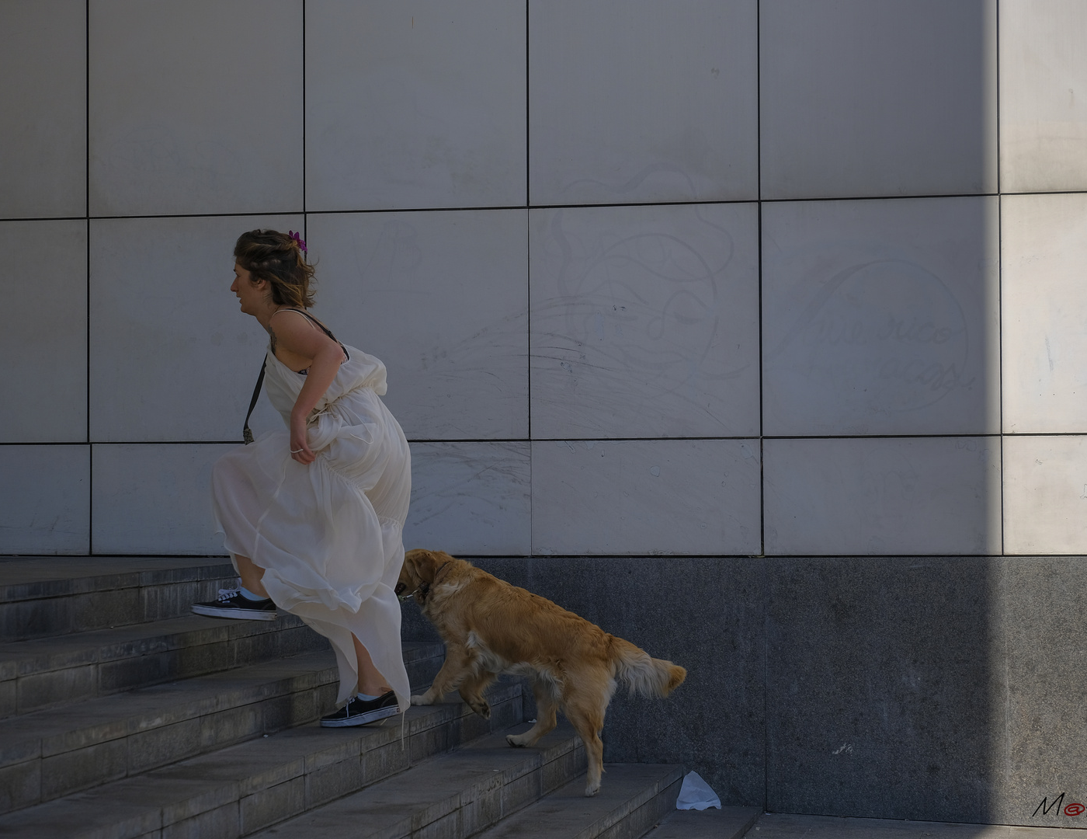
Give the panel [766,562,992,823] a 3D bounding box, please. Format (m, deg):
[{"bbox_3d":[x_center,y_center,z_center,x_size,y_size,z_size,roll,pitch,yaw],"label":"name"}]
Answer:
[{"bbox_3d":[1.260,0.992,9.723,0.874,0.960,0.040,-1,-1,11],"label":"panel"}]

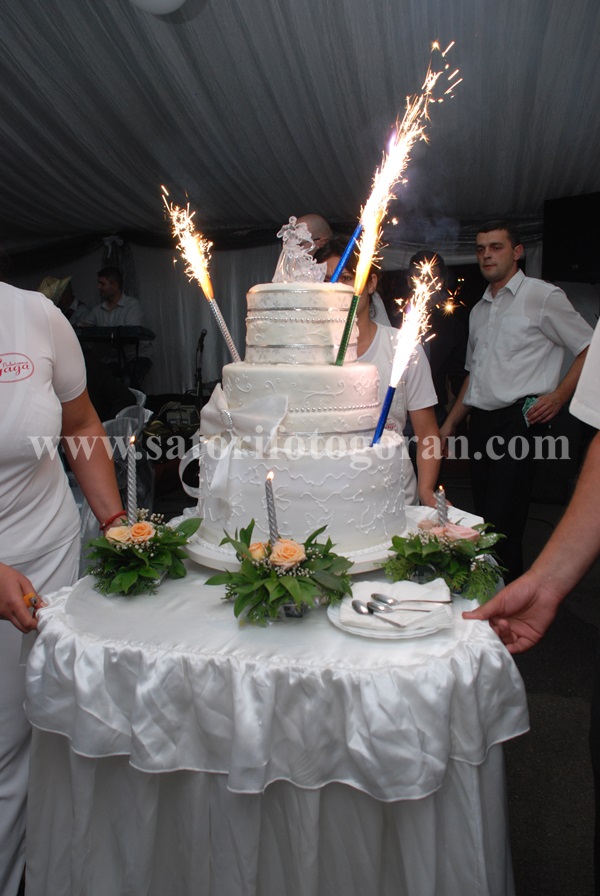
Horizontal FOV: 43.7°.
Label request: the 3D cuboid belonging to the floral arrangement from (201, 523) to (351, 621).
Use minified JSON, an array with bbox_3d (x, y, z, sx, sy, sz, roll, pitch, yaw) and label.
[{"bbox_3d":[-0.043,0.248,1.510,0.295,0.185,0.250,-1,9,0],"label":"floral arrangement"}]

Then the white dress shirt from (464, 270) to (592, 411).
[{"bbox_3d":[0.922,-0.437,2.980,0.290,0.580,0.470,-9,12,-40],"label":"white dress shirt"}]

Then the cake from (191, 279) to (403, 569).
[{"bbox_3d":[-0.006,-0.085,1.530,0.441,0.502,0.433,0,10,0],"label":"cake"}]

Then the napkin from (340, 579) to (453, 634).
[{"bbox_3d":[0.192,0.318,1.501,0.215,0.040,0.200,-1,9,0],"label":"napkin"}]

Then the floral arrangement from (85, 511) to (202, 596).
[{"bbox_3d":[-0.347,0.234,1.670,0.260,0.175,0.210,-1,9,0],"label":"floral arrangement"}]

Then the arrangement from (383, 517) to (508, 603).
[{"bbox_3d":[0.307,0.240,1.610,0.258,0.165,0.210,-1,9,0],"label":"arrangement"}]

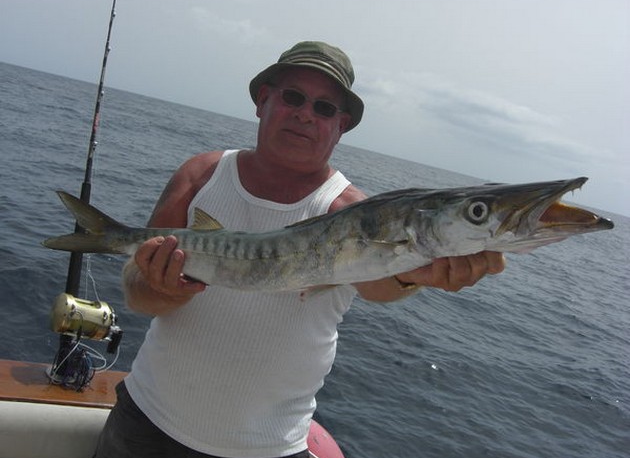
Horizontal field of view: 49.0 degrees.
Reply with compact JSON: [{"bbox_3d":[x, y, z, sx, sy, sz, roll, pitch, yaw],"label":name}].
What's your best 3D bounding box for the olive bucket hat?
[{"bbox_3d":[-0.010,-0.314,1.500,0.250,0.135,0.280,15,-9,-3],"label":"olive bucket hat"}]

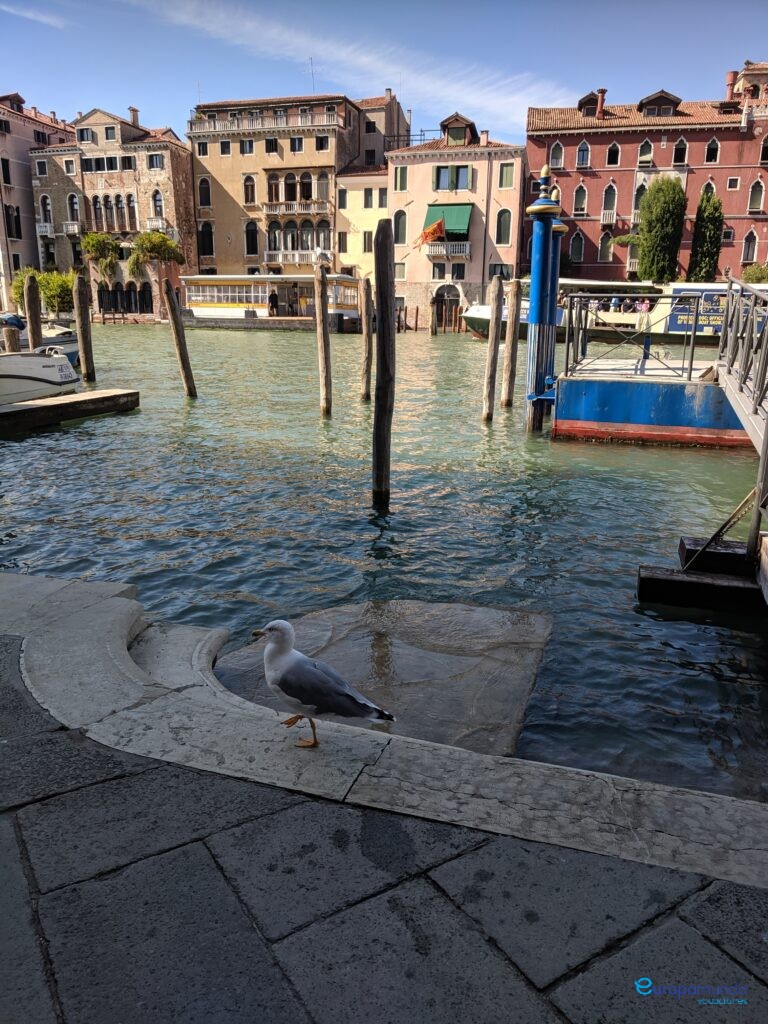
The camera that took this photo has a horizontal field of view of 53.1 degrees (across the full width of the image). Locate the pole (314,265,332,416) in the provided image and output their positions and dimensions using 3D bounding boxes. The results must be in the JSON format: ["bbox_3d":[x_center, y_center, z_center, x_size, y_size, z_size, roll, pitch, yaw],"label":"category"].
[{"bbox_3d":[-1.035,-2.915,13.206,0.203,2.543,0.203,-2,16,-4],"label":"pole"}]

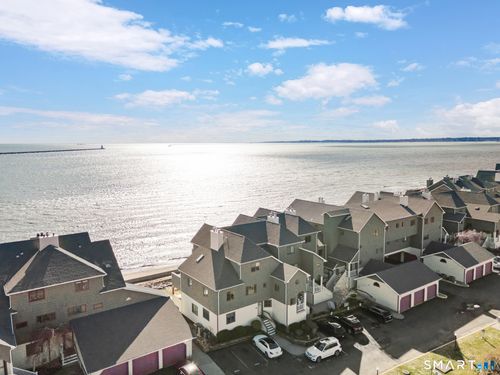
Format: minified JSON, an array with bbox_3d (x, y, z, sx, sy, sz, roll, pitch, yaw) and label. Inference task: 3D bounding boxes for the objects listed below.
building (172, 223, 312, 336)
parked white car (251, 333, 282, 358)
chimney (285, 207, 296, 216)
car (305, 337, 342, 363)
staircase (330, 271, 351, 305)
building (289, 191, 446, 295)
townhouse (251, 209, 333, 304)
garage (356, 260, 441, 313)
[{"bbox_3d":[-1.818,12.570,52.659,13.137,12.066,17.126,-5,9,-35],"label":"building"},{"bbox_3d":[2.199,19.247,42.450,1.850,1.440,4.600,-5,9,-33],"label":"parked white car"},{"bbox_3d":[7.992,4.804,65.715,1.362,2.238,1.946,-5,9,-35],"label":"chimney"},{"bbox_3d":[8.767,19.269,41.277,4.550,1.670,1.850,-4,8,-28],"label":"car"},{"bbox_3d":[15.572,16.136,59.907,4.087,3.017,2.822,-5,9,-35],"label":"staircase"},{"bbox_3d":[26.524,8.868,79.273,31.138,12.358,20.921,-5,9,-35],"label":"building"},{"bbox_3d":[6.979,11.323,62.025,12.163,12.066,16.834,-5,9,-35],"label":"townhouse"},{"bbox_3d":[24.226,15.537,57.343,10.996,4.817,8.174,-5,9,-35],"label":"garage"}]

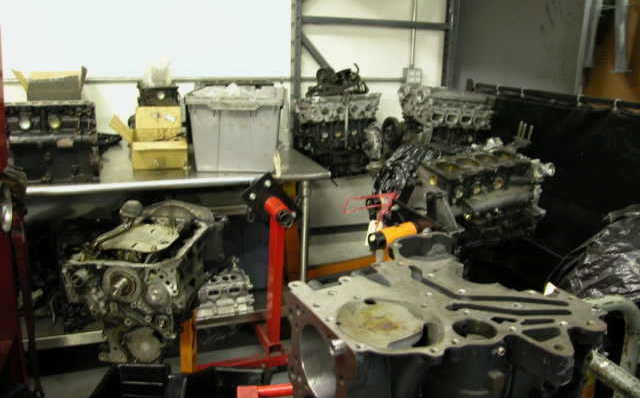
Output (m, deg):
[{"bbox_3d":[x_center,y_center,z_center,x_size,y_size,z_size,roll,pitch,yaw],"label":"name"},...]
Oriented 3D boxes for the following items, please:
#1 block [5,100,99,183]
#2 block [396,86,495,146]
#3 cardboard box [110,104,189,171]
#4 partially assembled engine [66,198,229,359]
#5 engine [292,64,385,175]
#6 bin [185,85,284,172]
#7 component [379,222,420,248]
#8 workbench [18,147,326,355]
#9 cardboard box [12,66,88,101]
[{"bbox_3d":[-1.194,-0.267,2.290,0.400,0.330,0.290,-4,17,-19],"label":"block"},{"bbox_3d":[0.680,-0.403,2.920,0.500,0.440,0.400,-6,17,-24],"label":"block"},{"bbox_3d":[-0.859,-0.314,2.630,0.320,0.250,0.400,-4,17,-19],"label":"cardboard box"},{"bbox_3d":[-0.562,0.250,1.771,0.370,0.450,0.440,3,16,5],"label":"partially assembled engine"},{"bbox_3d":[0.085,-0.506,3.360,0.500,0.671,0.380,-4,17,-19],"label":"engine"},{"bbox_3d":[-0.411,-0.387,2.717,0.445,0.375,0.660,1,16,-3],"label":"bin"},{"bbox_3d":[0.273,0.120,1.780,0.150,0.064,0.062,-13,21,-41],"label":"component"},{"bbox_3d":[-0.955,0.241,2.762,1.830,0.890,0.860,-4,17,-19],"label":"workbench"},{"bbox_3d":[-1.252,-0.525,2.436,0.285,0.185,0.210,-4,17,-19],"label":"cardboard box"}]

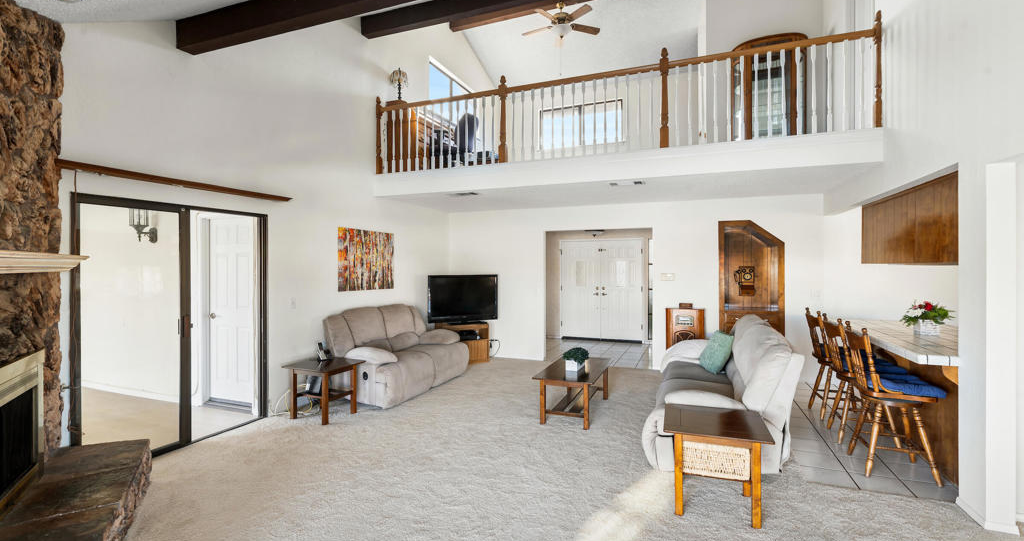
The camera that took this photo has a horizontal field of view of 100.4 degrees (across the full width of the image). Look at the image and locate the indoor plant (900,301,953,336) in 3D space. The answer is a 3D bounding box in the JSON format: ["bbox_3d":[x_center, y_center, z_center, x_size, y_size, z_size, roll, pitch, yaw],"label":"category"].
[{"bbox_3d":[3.615,0.410,3.726,0.318,0.283,0.228,0,0,20],"label":"indoor plant"}]

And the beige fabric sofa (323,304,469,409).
[{"bbox_3d":[-1.407,0.966,5.419,0.990,0.980,1.750,0,0,22],"label":"beige fabric sofa"}]

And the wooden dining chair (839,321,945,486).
[{"bbox_3d":[2.815,0.942,3.142,0.530,1.065,0.460,0,0,22],"label":"wooden dining chair"}]

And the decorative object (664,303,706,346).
[{"bbox_3d":[2.423,0.973,5.964,0.526,0.943,0.318,0,0,20],"label":"decorative object"}]

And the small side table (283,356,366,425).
[{"bbox_3d":[-1.886,1.200,4.295,0.621,0.508,0.487,0,0,22],"label":"small side table"}]

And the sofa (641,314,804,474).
[{"bbox_3d":[1.840,0.983,3.942,1.020,0.970,2.120,0,0,22],"label":"sofa"}]

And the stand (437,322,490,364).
[{"bbox_3d":[-0.818,1.149,6.730,0.820,0.600,0.430,0,0,-31],"label":"stand"}]

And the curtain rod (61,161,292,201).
[{"bbox_3d":[-2.666,-0.717,3.650,0.070,0.052,1.797,0,0,23],"label":"curtain rod"}]

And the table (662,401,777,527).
[{"bbox_3d":[1.285,1.213,2.703,0.575,0.525,0.545,0,0,22],"label":"table"}]

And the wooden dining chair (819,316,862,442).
[{"bbox_3d":[3.029,0.932,3.680,0.526,1.053,0.477,0,0,22],"label":"wooden dining chair"}]

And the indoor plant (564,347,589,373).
[{"bbox_3d":[0.690,0.924,4.504,0.179,0.204,0.387,0,0,22],"label":"indoor plant"}]

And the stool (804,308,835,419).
[{"bbox_3d":[3.283,0.935,4.284,0.530,1.065,0.450,0,0,22],"label":"stool"}]

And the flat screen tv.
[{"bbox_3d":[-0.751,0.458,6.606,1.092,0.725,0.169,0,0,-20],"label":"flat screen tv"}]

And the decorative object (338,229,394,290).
[{"bbox_3d":[-1.872,-0.130,5.575,0.030,0.774,1.043,0,0,23],"label":"decorative object"}]

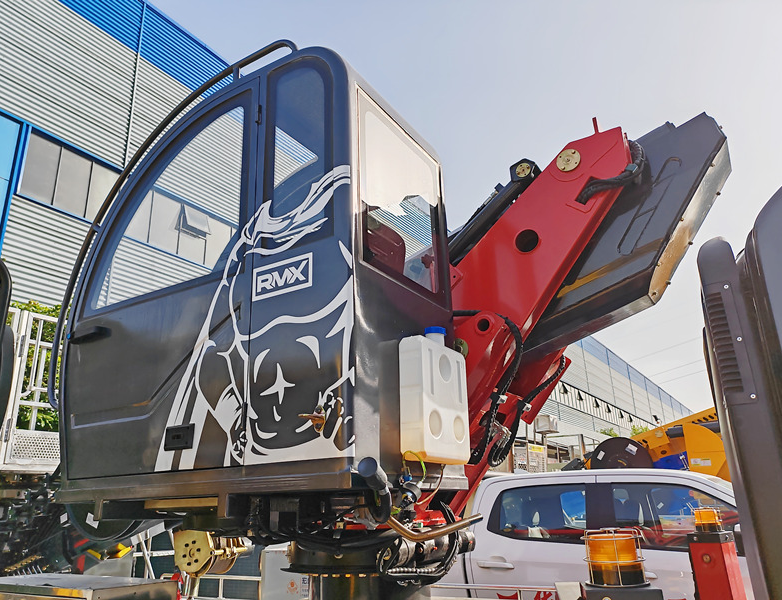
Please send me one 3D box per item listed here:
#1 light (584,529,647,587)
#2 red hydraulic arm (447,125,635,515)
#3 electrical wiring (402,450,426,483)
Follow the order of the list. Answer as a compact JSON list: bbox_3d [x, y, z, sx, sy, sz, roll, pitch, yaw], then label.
[{"bbox_3d":[0.491,0.561,1.360,0.132,0.112,0.132,-13,-22,30],"label":"light"},{"bbox_3d":[0.545,0.032,3.080,0.620,1.950,0.420,31,3,36],"label":"red hydraulic arm"},{"bbox_3d":[0.077,0.568,2.130,0.060,0.110,0.080,-13,-22,30],"label":"electrical wiring"}]

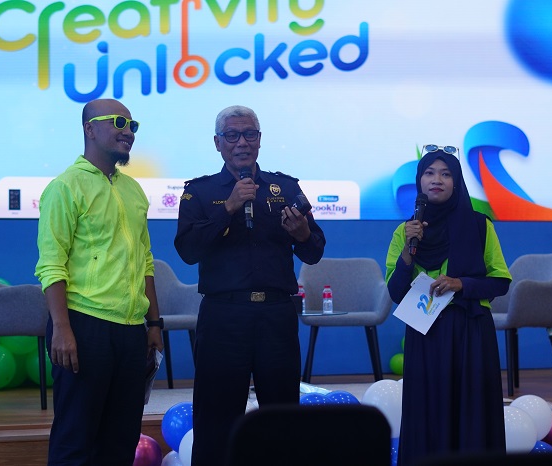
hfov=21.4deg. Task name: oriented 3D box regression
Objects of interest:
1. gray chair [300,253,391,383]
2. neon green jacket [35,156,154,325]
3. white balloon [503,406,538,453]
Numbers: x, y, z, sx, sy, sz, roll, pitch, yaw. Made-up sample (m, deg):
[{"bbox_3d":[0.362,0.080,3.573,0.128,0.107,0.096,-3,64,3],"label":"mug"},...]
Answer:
[{"bbox_3d":[0.434,0.556,9.100,0.600,0.820,0.590,0,-1,-5],"label":"gray chair"},{"bbox_3d":[-0.679,0.028,5.450,0.530,0.630,0.320,0,-1,-43],"label":"neon green jacket"},{"bbox_3d":[1.143,0.988,7.150,0.275,0.285,0.275,0,-1,0],"label":"white balloon"}]

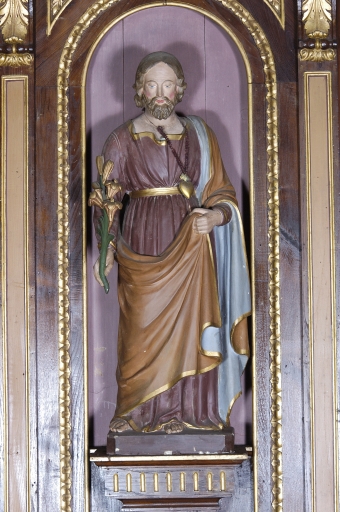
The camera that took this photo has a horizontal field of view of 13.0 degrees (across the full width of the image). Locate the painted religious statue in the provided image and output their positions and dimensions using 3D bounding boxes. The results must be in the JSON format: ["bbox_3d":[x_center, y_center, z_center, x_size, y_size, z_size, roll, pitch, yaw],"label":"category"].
[{"bbox_3d":[0.005,-0.038,4.553,0.475,1.160,0.290,-1,-2,2],"label":"painted religious statue"}]

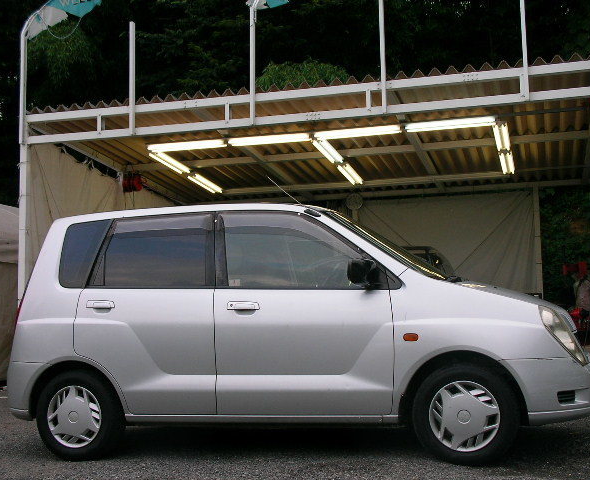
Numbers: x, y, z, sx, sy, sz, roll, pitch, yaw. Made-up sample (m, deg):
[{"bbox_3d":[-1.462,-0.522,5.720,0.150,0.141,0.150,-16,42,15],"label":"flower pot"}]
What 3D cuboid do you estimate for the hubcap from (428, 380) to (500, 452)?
[{"bbox_3d":[0.956,0.998,4.893,0.389,0.389,0.060,-3,-7,15],"label":"hubcap"}]

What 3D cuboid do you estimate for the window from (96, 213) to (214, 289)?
[{"bbox_3d":[-0.900,0.082,5.555,0.859,0.507,0.050,-3,-20,15],"label":"window"}]

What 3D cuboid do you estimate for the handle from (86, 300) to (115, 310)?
[{"bbox_3d":[-1.232,0.415,5.523,0.180,0.056,0.045,-3,-7,15],"label":"handle"}]

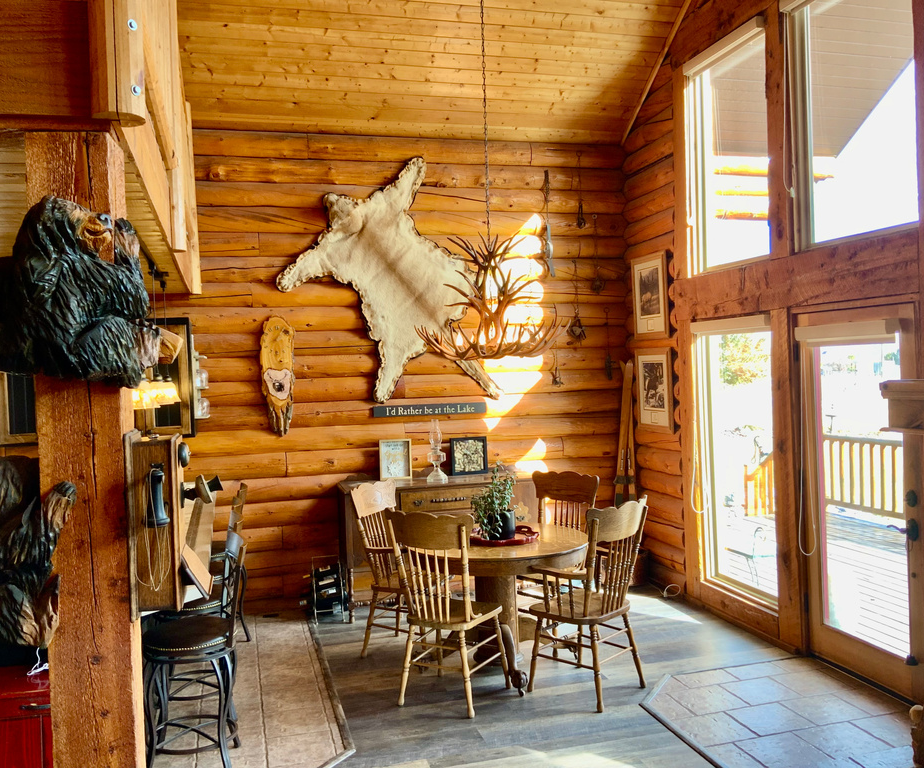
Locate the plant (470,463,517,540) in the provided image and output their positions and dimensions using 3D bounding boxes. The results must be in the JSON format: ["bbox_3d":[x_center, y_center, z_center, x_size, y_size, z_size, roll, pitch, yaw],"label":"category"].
[{"bbox_3d":[0.193,0.718,5.242,0.270,0.455,0.260,-2,1,0],"label":"plant"}]

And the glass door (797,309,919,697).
[{"bbox_3d":[2.168,0.602,4.719,0.060,2.035,0.910,-2,1,-15],"label":"glass door"}]

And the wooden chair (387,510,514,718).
[{"bbox_3d":[-0.070,1.207,4.768,0.490,1.070,0.560,-2,1,28],"label":"wooden chair"}]

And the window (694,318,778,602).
[{"bbox_3d":[1.859,0.496,5.858,0.090,1.870,0.931,-2,1,-15],"label":"window"}]

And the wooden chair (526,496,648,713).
[{"bbox_3d":[0.701,1.179,4.810,0.550,1.070,0.530,-1,1,45],"label":"wooden chair"}]

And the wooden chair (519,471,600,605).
[{"bbox_3d":[0.549,1.150,5.668,0.500,1.060,0.560,-1,1,40],"label":"wooden chair"}]

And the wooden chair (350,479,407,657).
[{"bbox_3d":[-0.359,1.205,5.621,0.550,1.070,0.530,-2,1,25],"label":"wooden chair"}]

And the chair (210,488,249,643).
[{"bbox_3d":[-1.708,1.227,5.735,0.510,1.060,0.450,-2,1,-22],"label":"chair"}]

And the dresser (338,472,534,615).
[{"bbox_3d":[-0.171,1.207,6.702,1.520,1.020,0.550,-2,1,-15],"label":"dresser"}]

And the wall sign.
[{"bbox_3d":[-0.242,0.206,6.777,0.912,0.092,0.025,-2,1,-15],"label":"wall sign"}]

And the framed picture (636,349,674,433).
[{"bbox_3d":[1.502,0.048,6.683,0.035,0.635,0.525,-2,1,-15],"label":"framed picture"}]

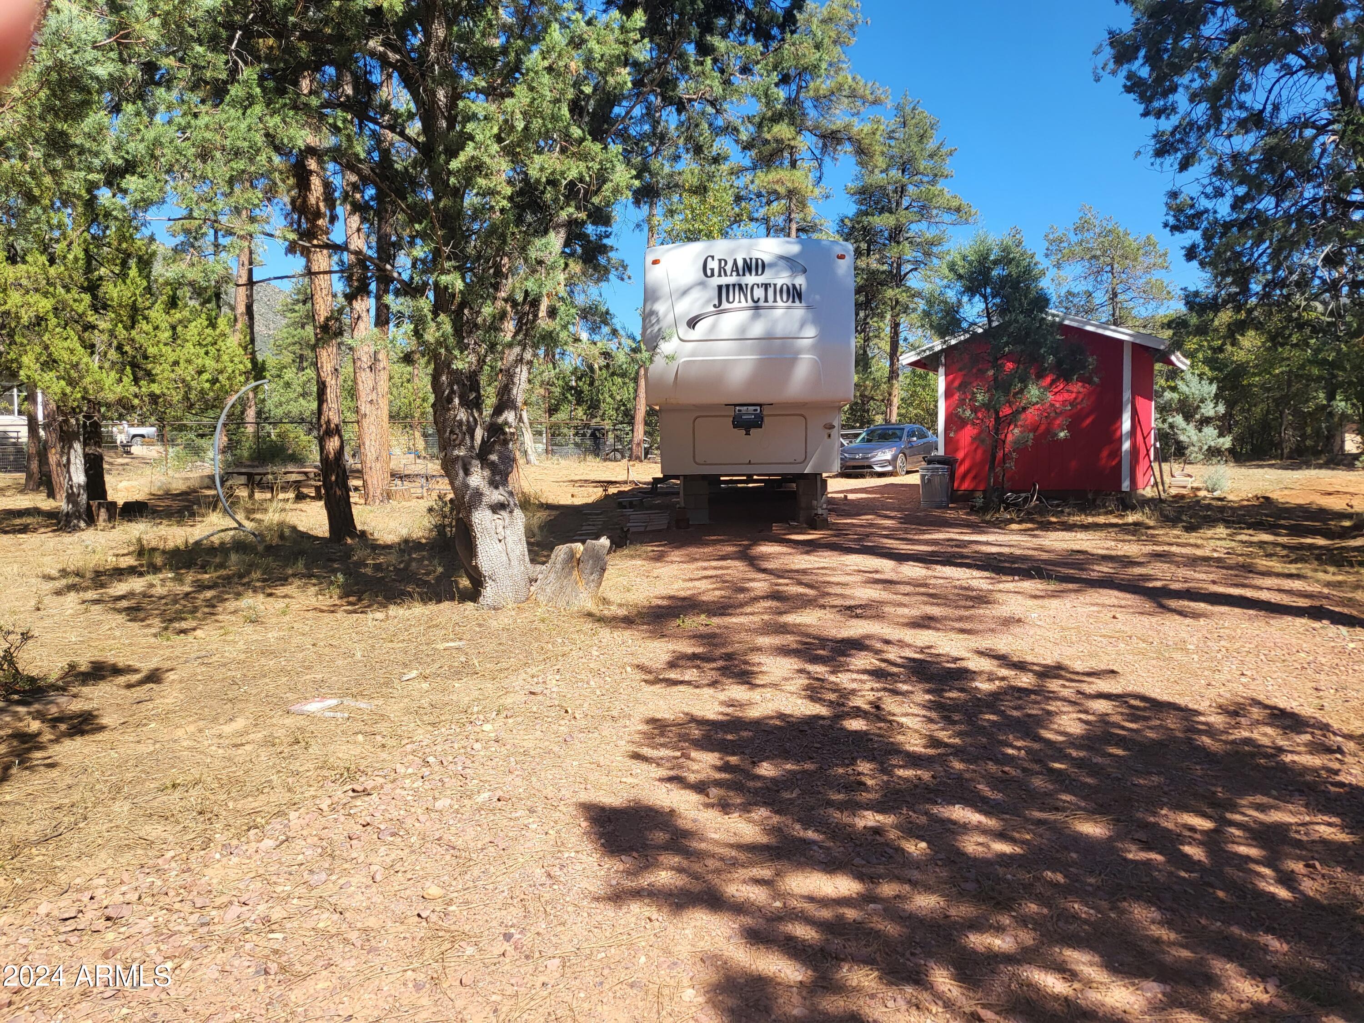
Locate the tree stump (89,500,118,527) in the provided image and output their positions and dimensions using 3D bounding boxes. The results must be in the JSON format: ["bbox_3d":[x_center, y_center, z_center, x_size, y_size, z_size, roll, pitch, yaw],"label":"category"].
[{"bbox_3d":[-8.579,-0.002,15.189,0.400,0.400,0.400,-1,3,0],"label":"tree stump"}]

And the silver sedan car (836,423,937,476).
[{"bbox_3d":[6.410,-1.890,31.300,1.850,1.465,4.890,2,4,34],"label":"silver sedan car"}]

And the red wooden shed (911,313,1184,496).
[{"bbox_3d":[6.647,-1.888,18.442,4.058,3.108,4.369,1,4,30],"label":"red wooden shed"}]

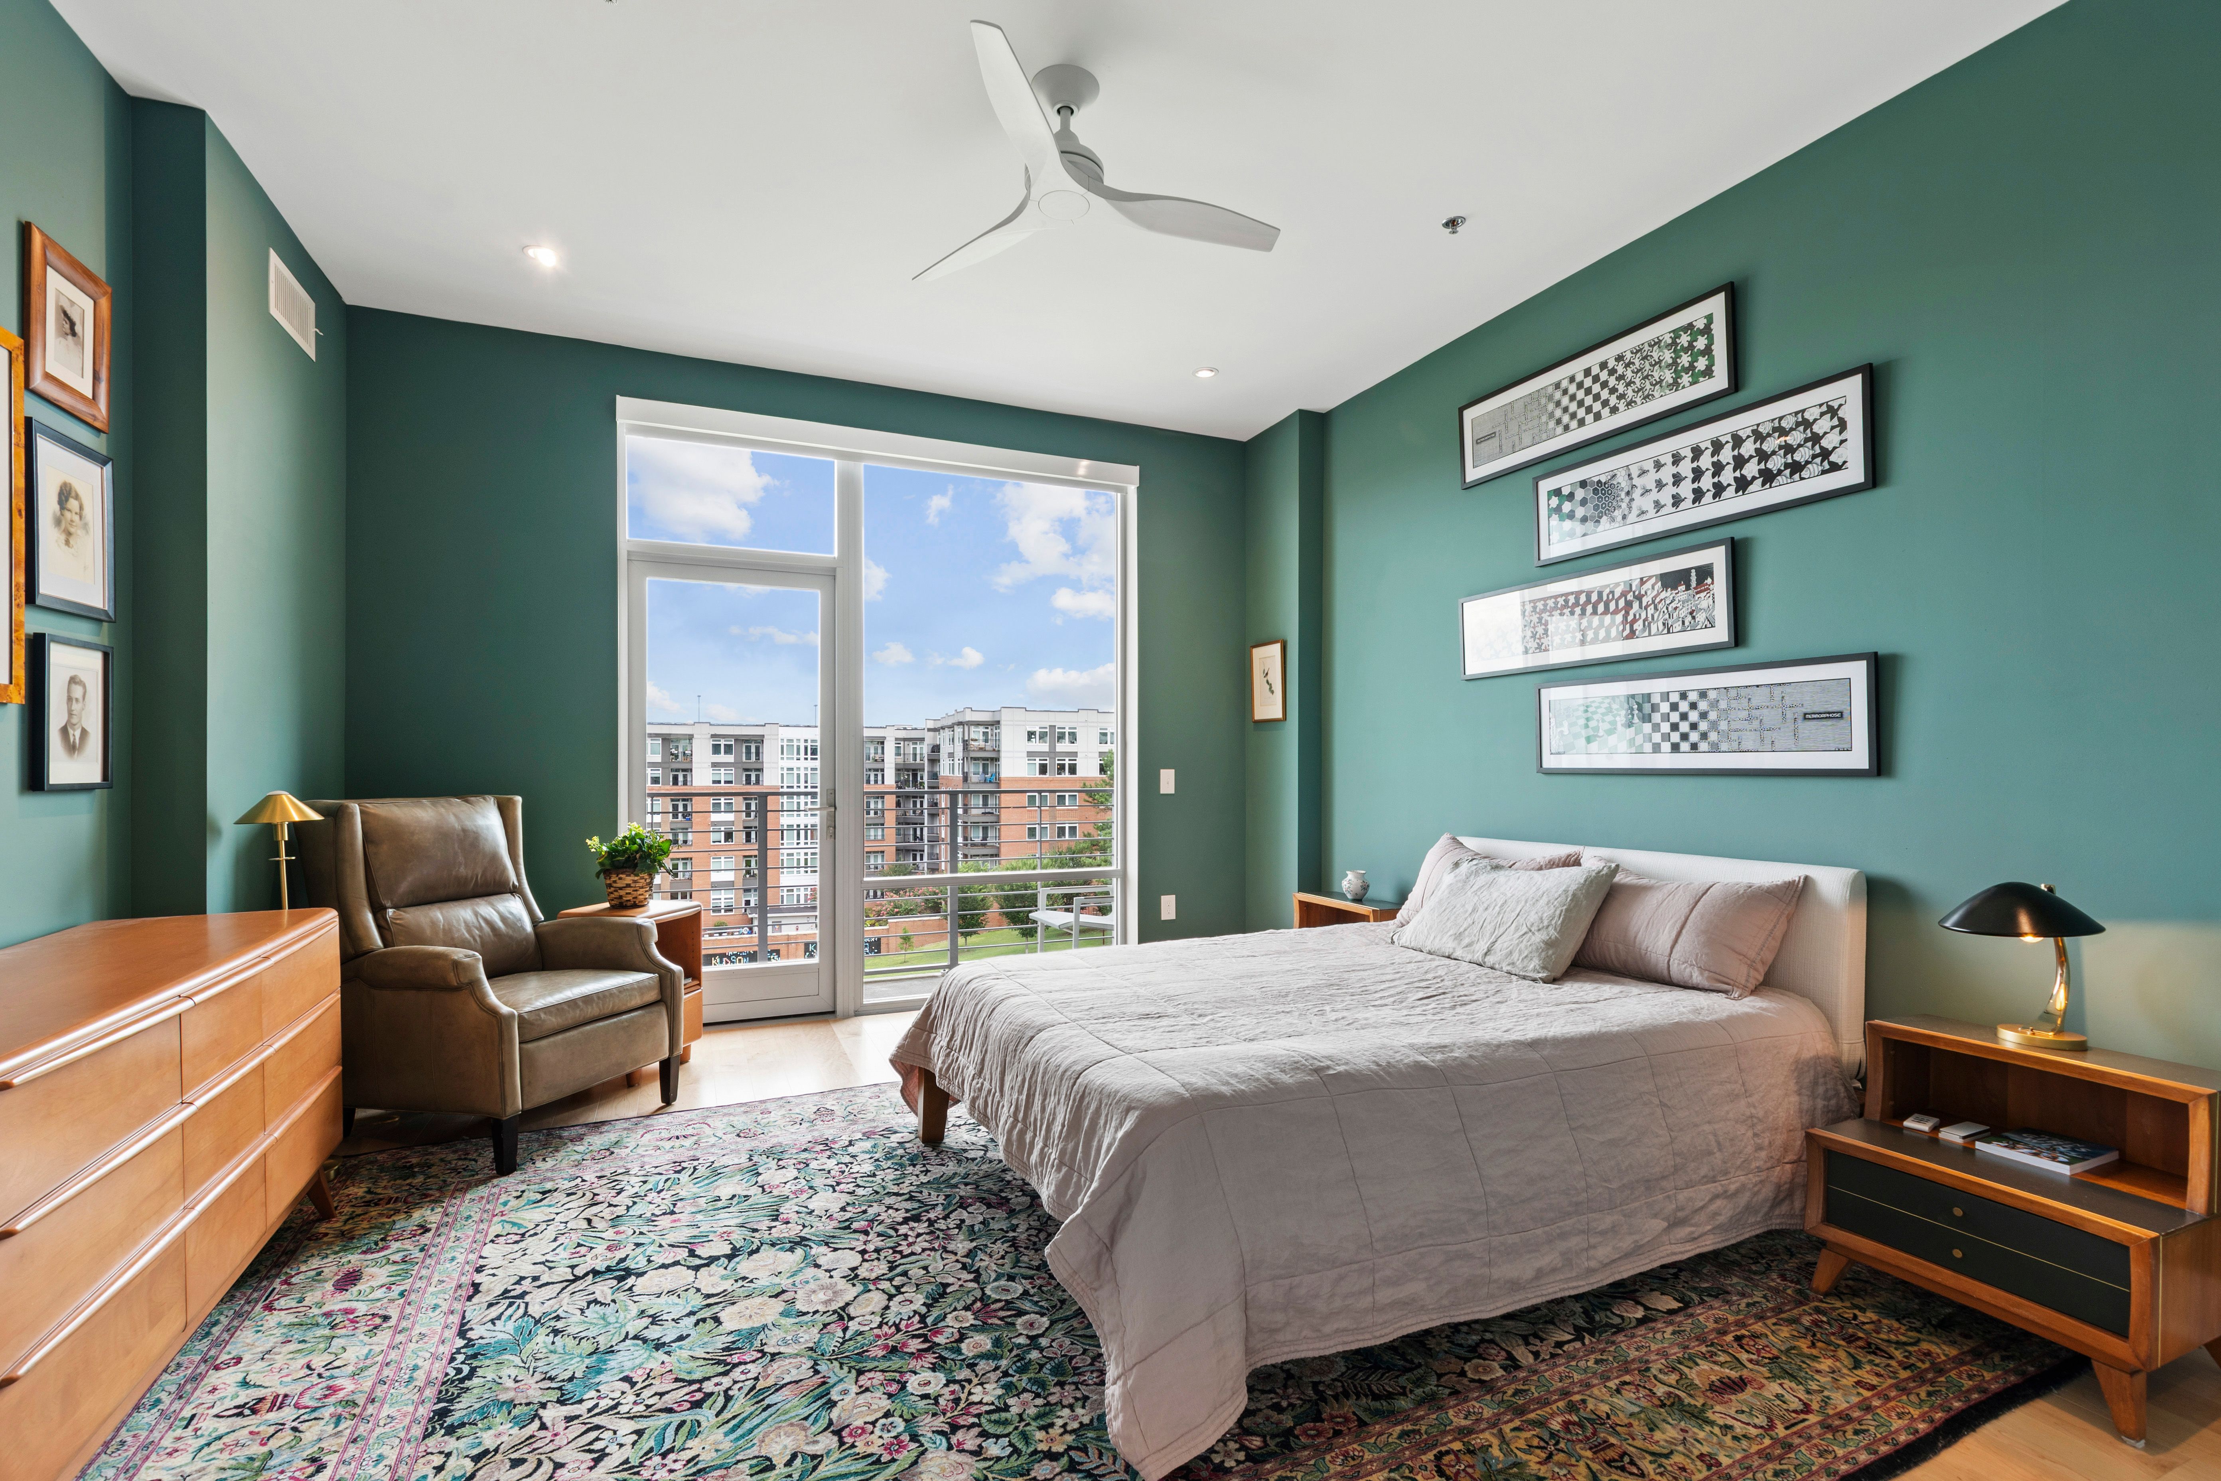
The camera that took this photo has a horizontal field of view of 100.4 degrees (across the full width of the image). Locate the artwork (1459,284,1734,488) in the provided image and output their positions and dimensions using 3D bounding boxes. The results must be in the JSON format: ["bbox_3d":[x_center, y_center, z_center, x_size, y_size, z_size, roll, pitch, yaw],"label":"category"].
[{"bbox_3d":[1.694,-1.222,3.341,0.030,0.336,1.110,0,-1,-24],"label":"artwork"}]

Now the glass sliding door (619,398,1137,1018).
[{"bbox_3d":[-0.966,-0.088,4.404,2.436,2.724,0.130,0,-1,-24],"label":"glass sliding door"}]

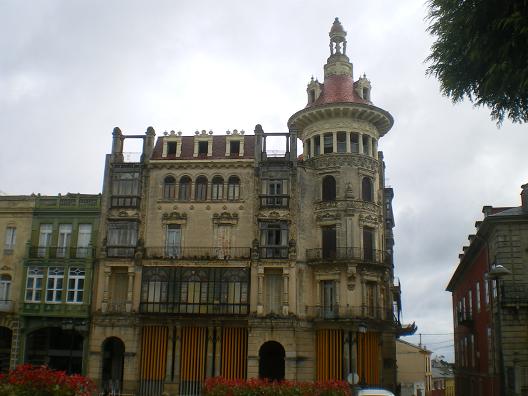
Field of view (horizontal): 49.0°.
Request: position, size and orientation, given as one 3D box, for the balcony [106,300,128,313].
[{"bbox_3d":[-10.423,7.804,41.496,1.609,0.808,0.400,0,-16,5],"label":"balcony"}]

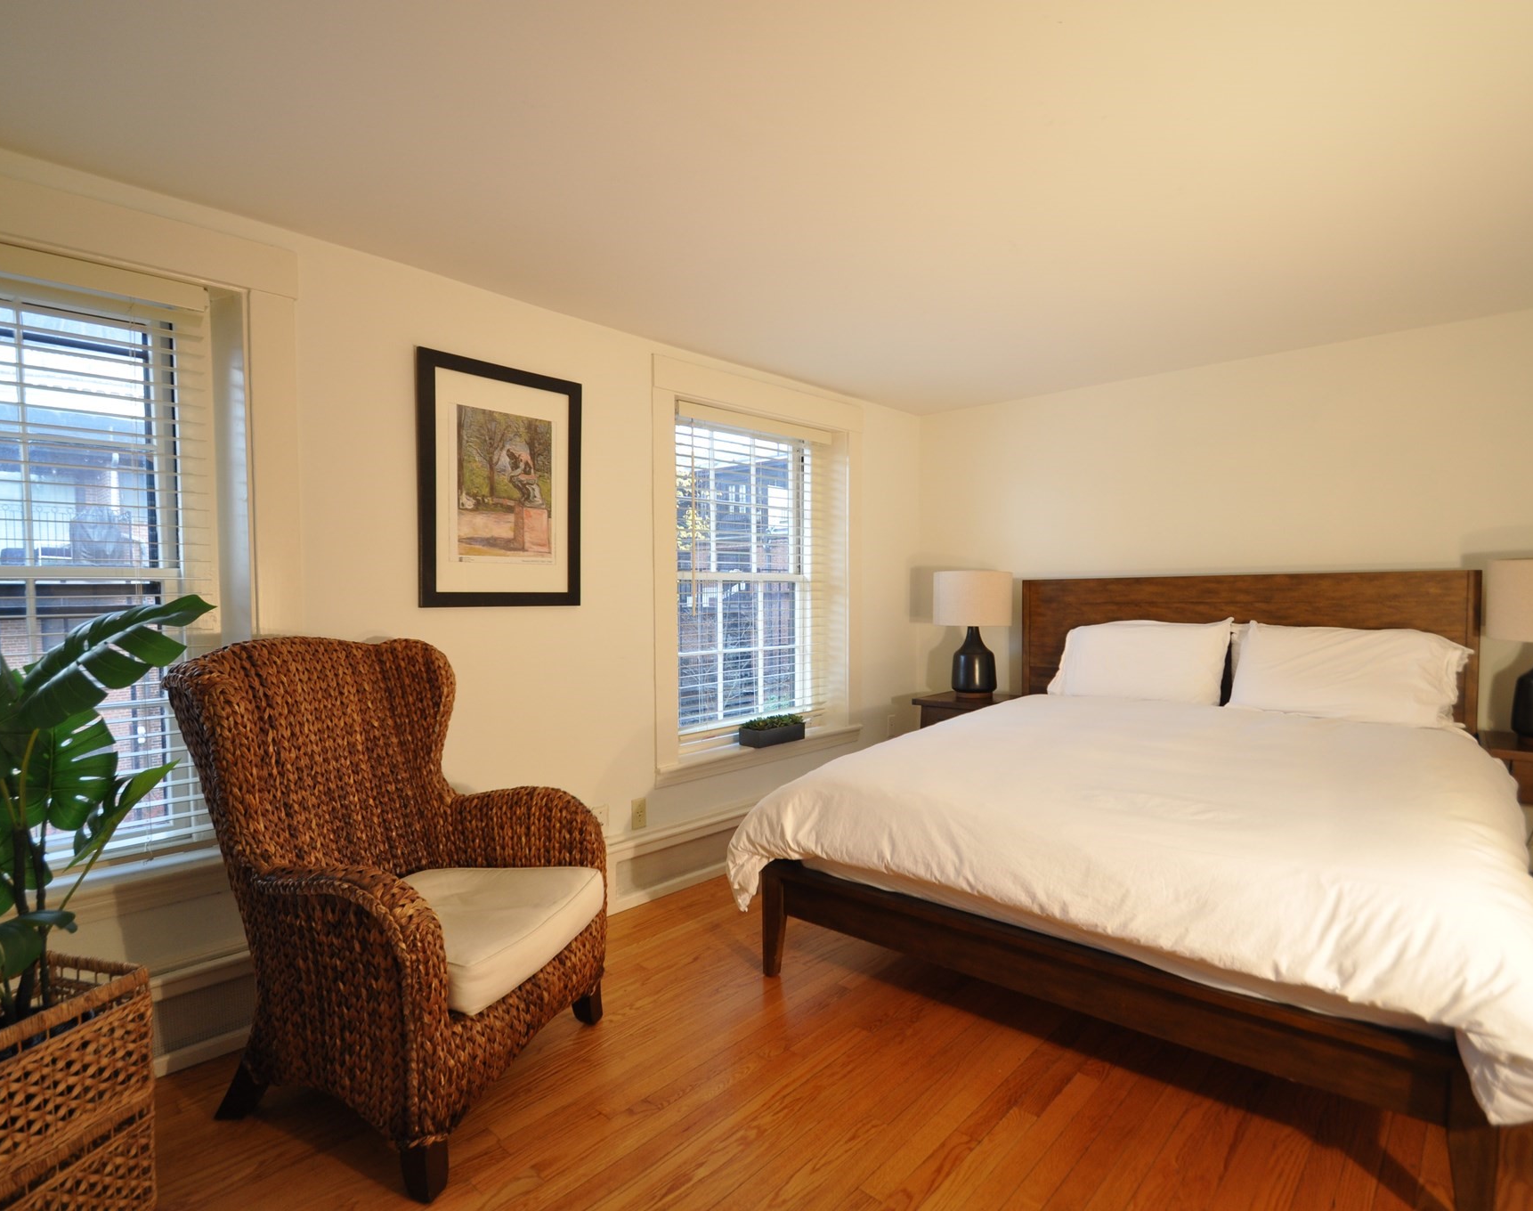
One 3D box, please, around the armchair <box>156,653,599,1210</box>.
[{"bbox_3d":[-0.881,0.616,1.893,0.750,1.060,0.750,0,1,19],"label":"armchair"}]

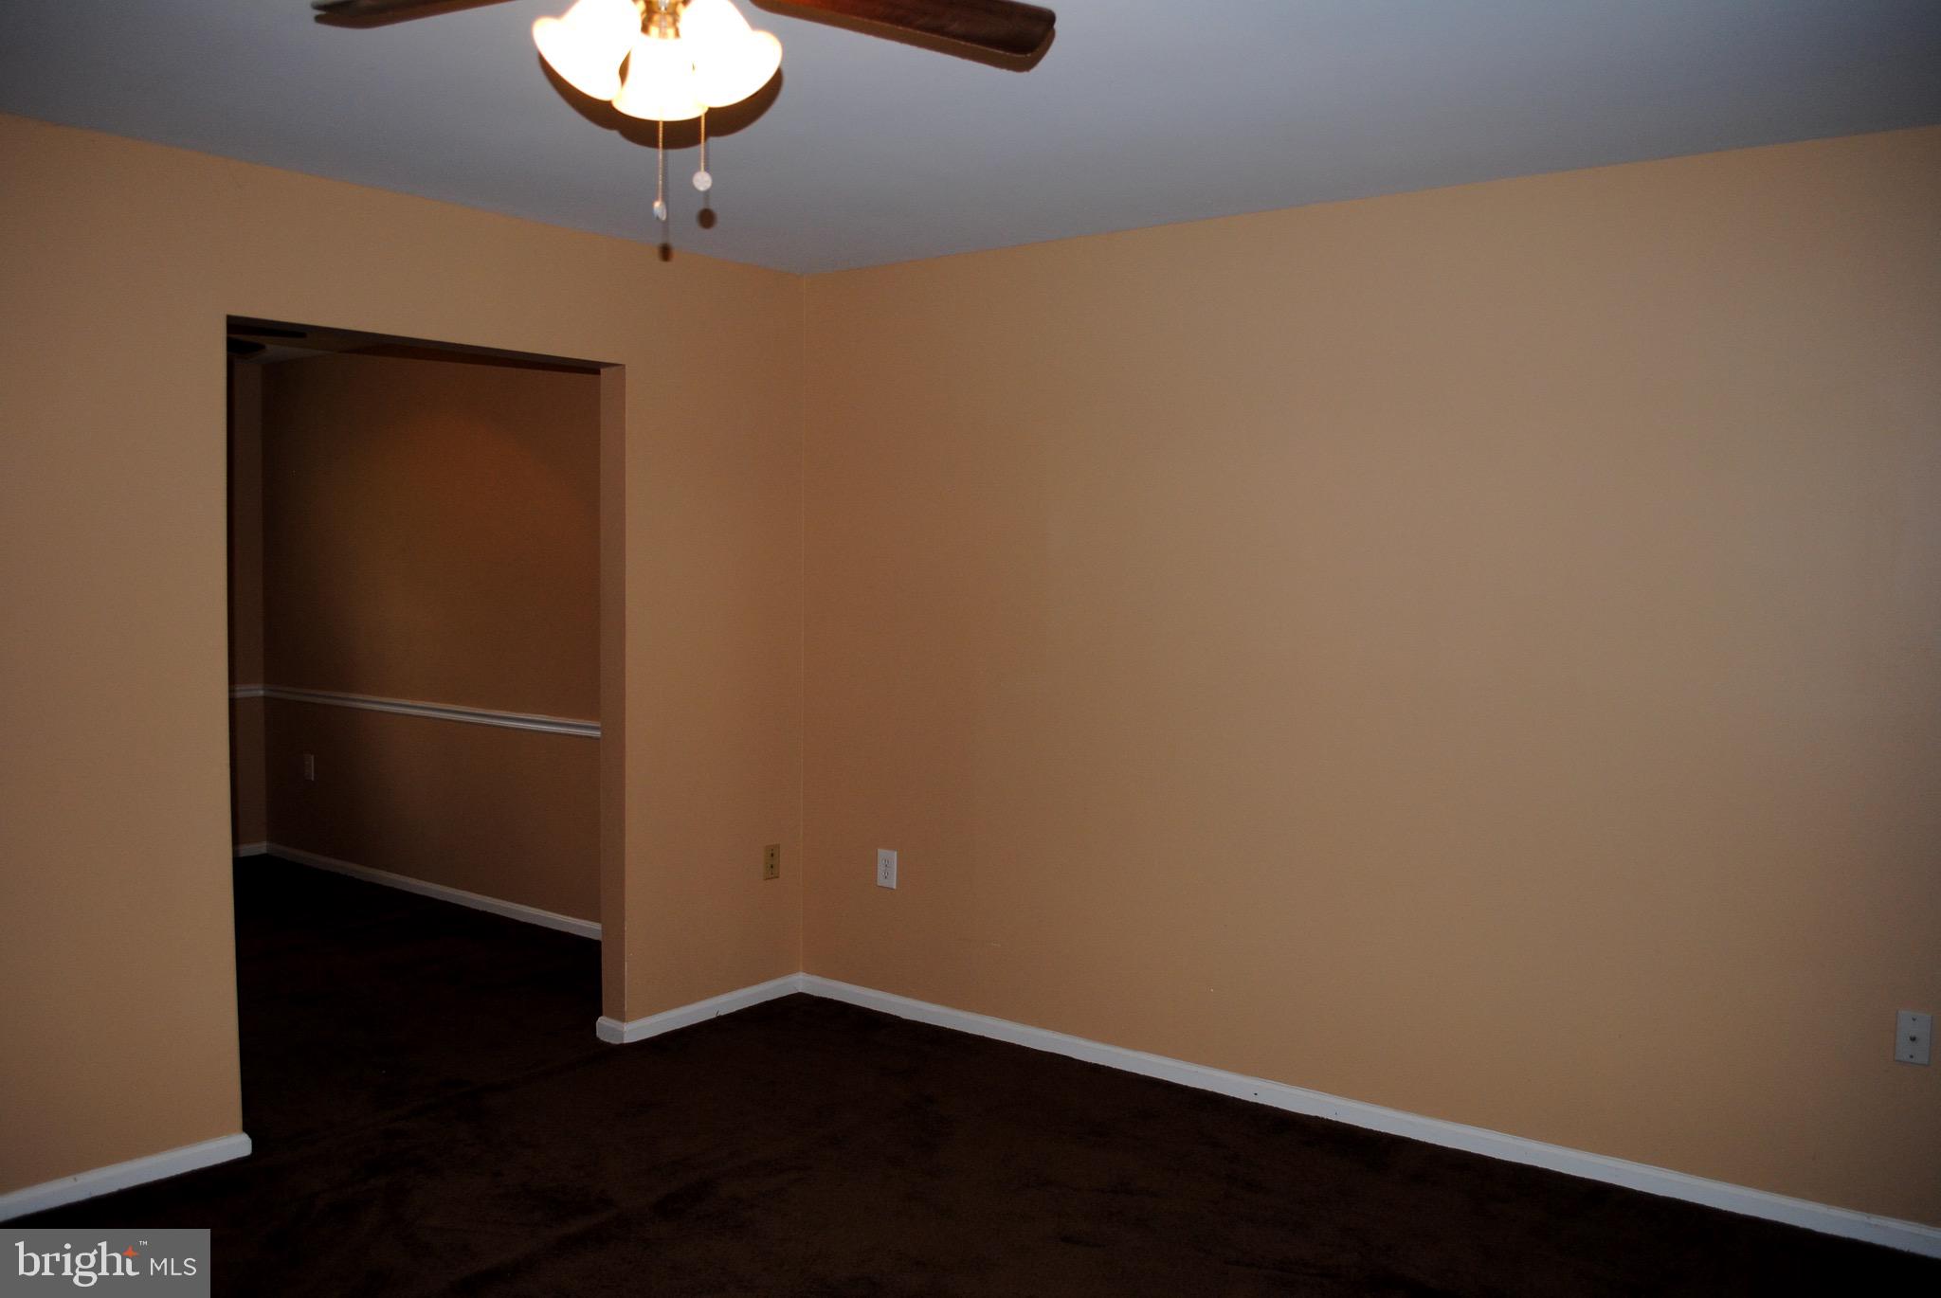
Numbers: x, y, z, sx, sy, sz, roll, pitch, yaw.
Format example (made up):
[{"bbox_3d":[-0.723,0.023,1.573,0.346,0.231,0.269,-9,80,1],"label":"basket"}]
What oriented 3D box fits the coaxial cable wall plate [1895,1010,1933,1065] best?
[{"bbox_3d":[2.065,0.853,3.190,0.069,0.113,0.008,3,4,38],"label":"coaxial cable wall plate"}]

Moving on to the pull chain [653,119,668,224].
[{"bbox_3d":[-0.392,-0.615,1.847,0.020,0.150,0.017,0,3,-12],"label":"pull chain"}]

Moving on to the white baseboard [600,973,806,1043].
[{"bbox_3d":[-0.867,1.154,4.761,0.130,0.070,0.790,3,4,38],"label":"white baseboard"}]

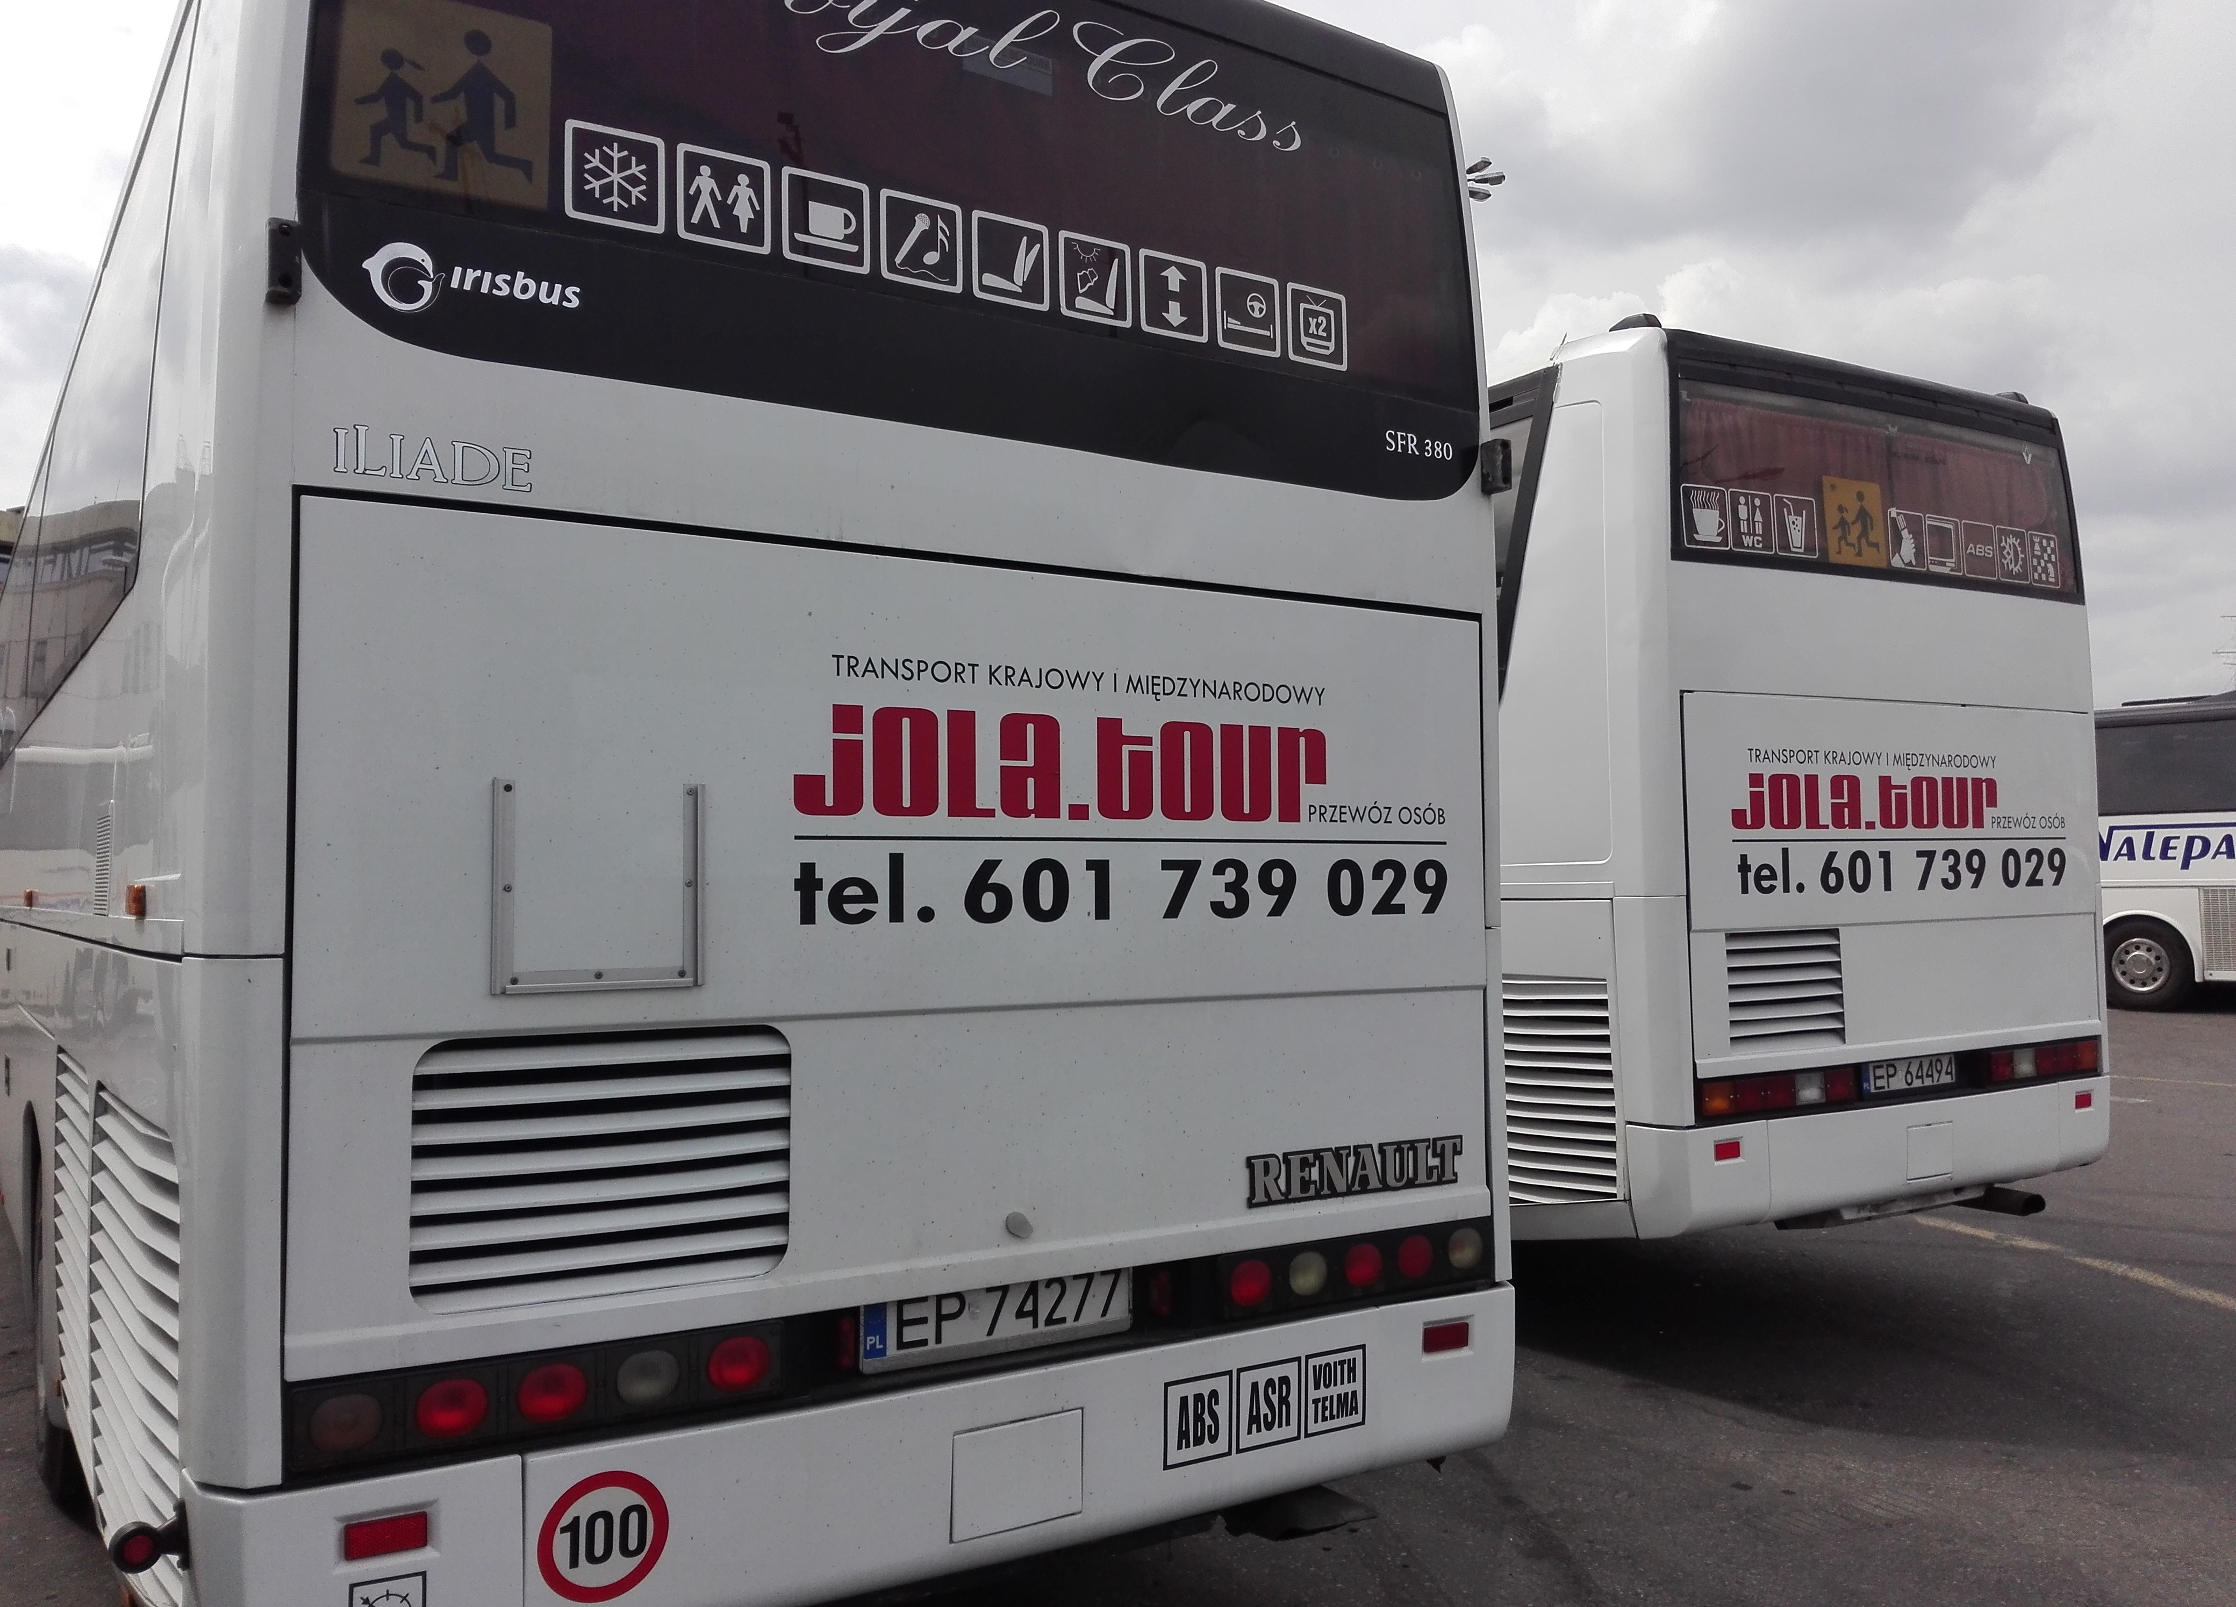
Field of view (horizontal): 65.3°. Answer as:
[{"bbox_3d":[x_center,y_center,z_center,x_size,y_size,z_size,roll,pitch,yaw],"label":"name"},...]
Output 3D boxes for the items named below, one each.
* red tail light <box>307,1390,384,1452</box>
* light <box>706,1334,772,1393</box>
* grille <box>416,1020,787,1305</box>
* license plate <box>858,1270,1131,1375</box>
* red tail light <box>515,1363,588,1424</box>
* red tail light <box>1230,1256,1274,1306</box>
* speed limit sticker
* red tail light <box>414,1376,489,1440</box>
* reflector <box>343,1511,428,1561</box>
[{"bbox_3d":[-1.061,0.853,2.401,0.098,0.083,0.030,1,-3,-30],"label":"red tail light"},{"bbox_3d":[-0.581,0.865,2.688,0.100,0.085,0.030,2,-4,-32],"label":"light"},{"bbox_3d":[-0.761,0.538,2.611,0.560,0.385,0.030,2,-3,-31],"label":"grille"},{"bbox_3d":[-0.195,0.870,2.984,0.525,0.125,0.020,2,-4,-33],"label":"license plate"},{"bbox_3d":[-0.822,0.860,2.542,0.100,0.085,0.030,2,-3,-31],"label":"red tail light"},{"bbox_3d":[0.248,0.887,3.221,0.099,0.085,0.030,2,-4,-34],"label":"red tail light"},{"bbox_3d":[-0.755,1.081,2.570,0.195,0.190,0.005,2,-3,-31],"label":"speed limit sticker"},{"bbox_3d":[-0.941,0.857,2.471,0.099,0.084,0.030,1,-3,-31],"label":"red tail light"},{"bbox_3d":[-1.014,1.016,2.420,0.112,0.047,0.012,1,-3,-30],"label":"reflector"}]

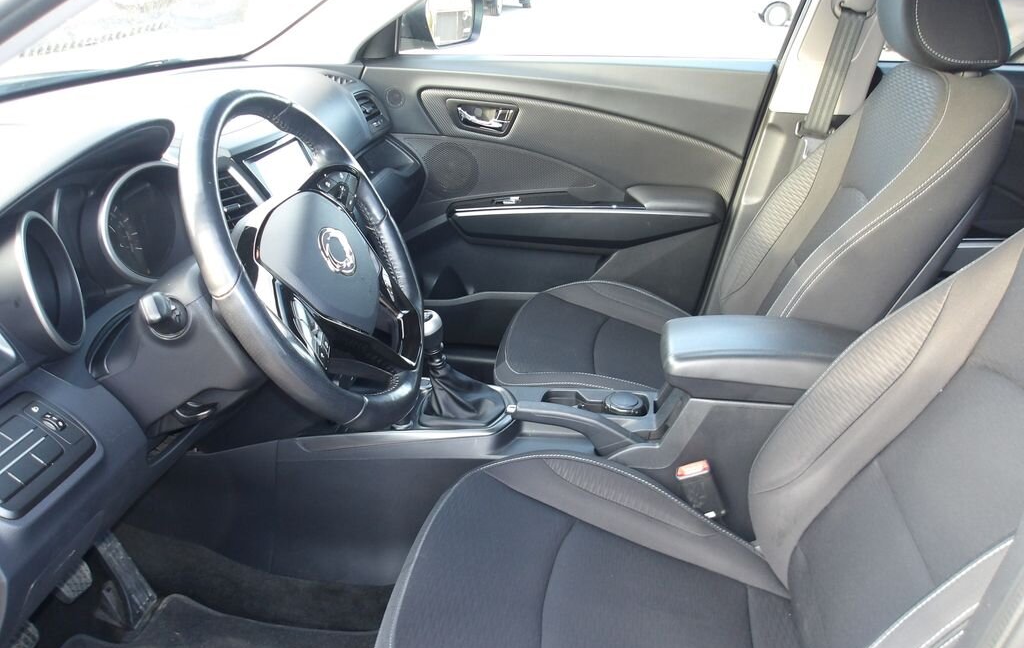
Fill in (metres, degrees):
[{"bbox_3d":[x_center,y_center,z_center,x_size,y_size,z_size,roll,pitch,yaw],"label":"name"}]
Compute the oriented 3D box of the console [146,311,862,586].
[{"bbox_3d":[-0.040,0.184,1.308,1.120,0.450,0.265,4,24,8],"label":"console"}]

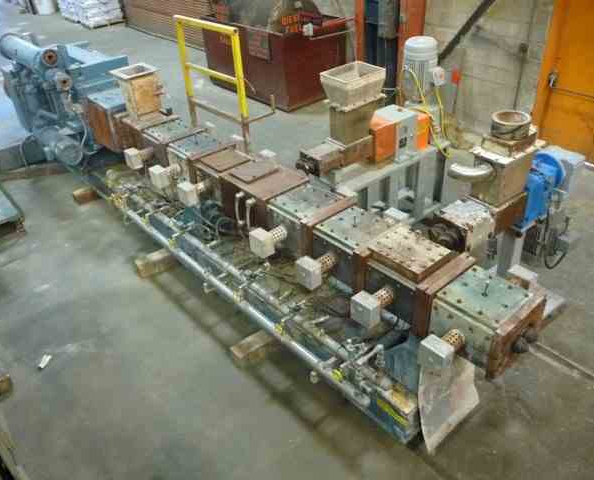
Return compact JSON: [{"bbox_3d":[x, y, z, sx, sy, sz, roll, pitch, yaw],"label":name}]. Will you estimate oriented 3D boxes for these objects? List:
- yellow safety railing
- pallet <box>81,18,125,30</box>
[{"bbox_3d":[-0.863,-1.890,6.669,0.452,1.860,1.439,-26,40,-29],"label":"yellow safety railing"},{"bbox_3d":[-6.117,-6.847,16.294,1.180,0.140,1.060,-26,40,-29],"label":"pallet"}]

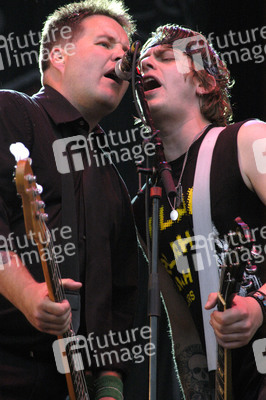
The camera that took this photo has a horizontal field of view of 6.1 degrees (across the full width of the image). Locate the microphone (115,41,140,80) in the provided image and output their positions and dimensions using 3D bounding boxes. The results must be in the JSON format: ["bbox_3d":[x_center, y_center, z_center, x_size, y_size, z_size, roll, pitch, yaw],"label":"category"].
[{"bbox_3d":[-0.007,-0.330,5.890,0.051,0.051,0.165,2,-26,-10],"label":"microphone"}]

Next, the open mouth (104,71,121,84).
[{"bbox_3d":[-0.049,-0.292,5.960,0.025,0.030,0.054,-2,-12,45],"label":"open mouth"}]

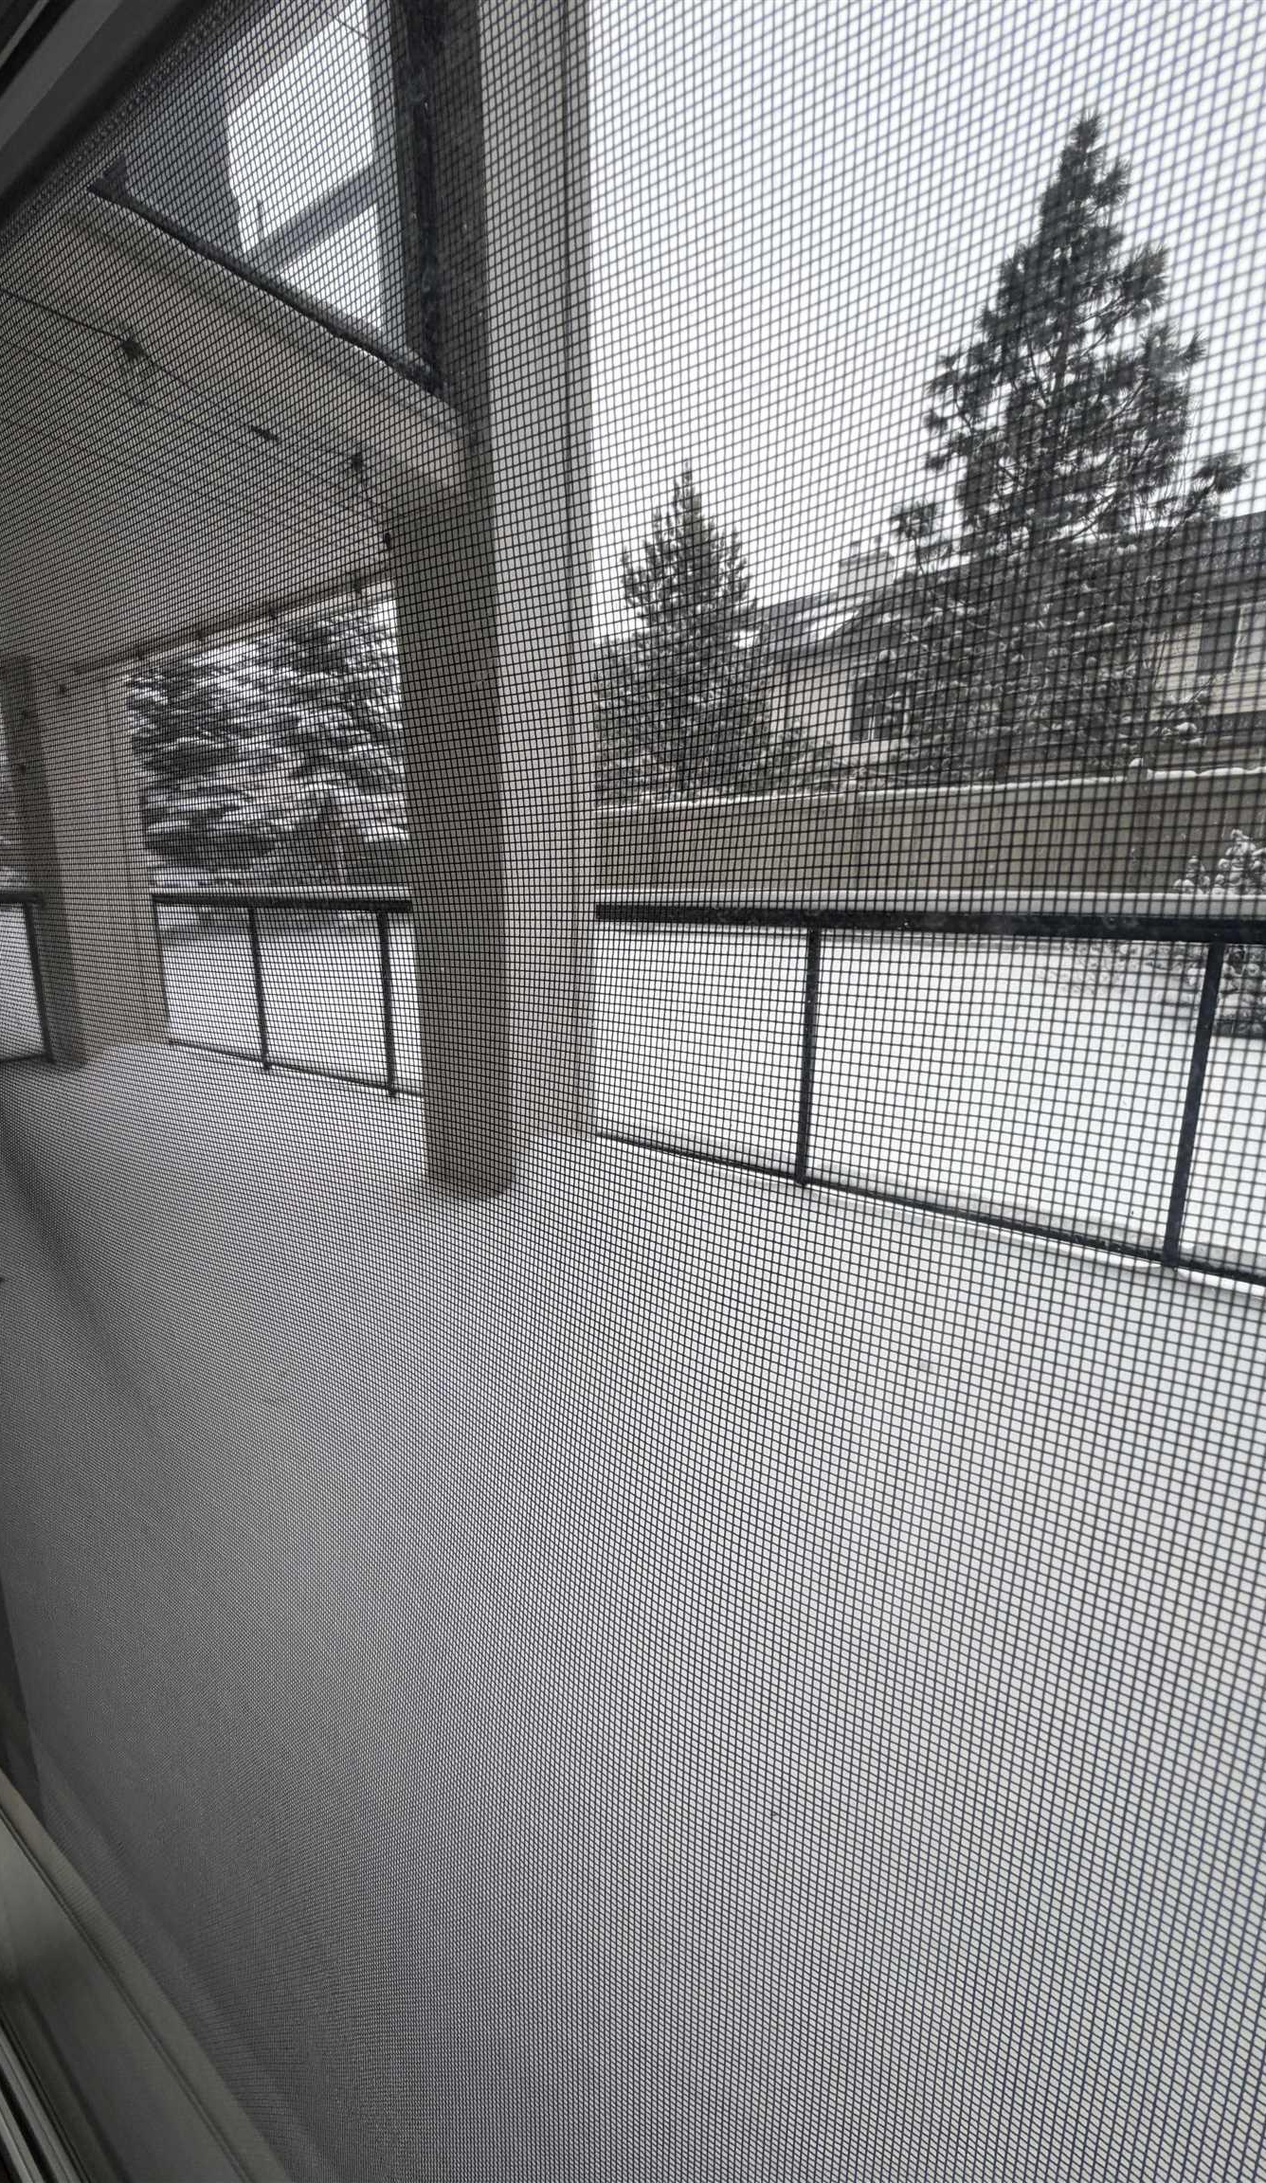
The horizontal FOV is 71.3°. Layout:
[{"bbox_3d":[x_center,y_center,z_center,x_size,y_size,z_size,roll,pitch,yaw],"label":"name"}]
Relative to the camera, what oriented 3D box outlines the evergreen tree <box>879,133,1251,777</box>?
[{"bbox_3d":[5.593,-7.142,12.058,4.310,10.140,4.310,6,14,22],"label":"evergreen tree"}]

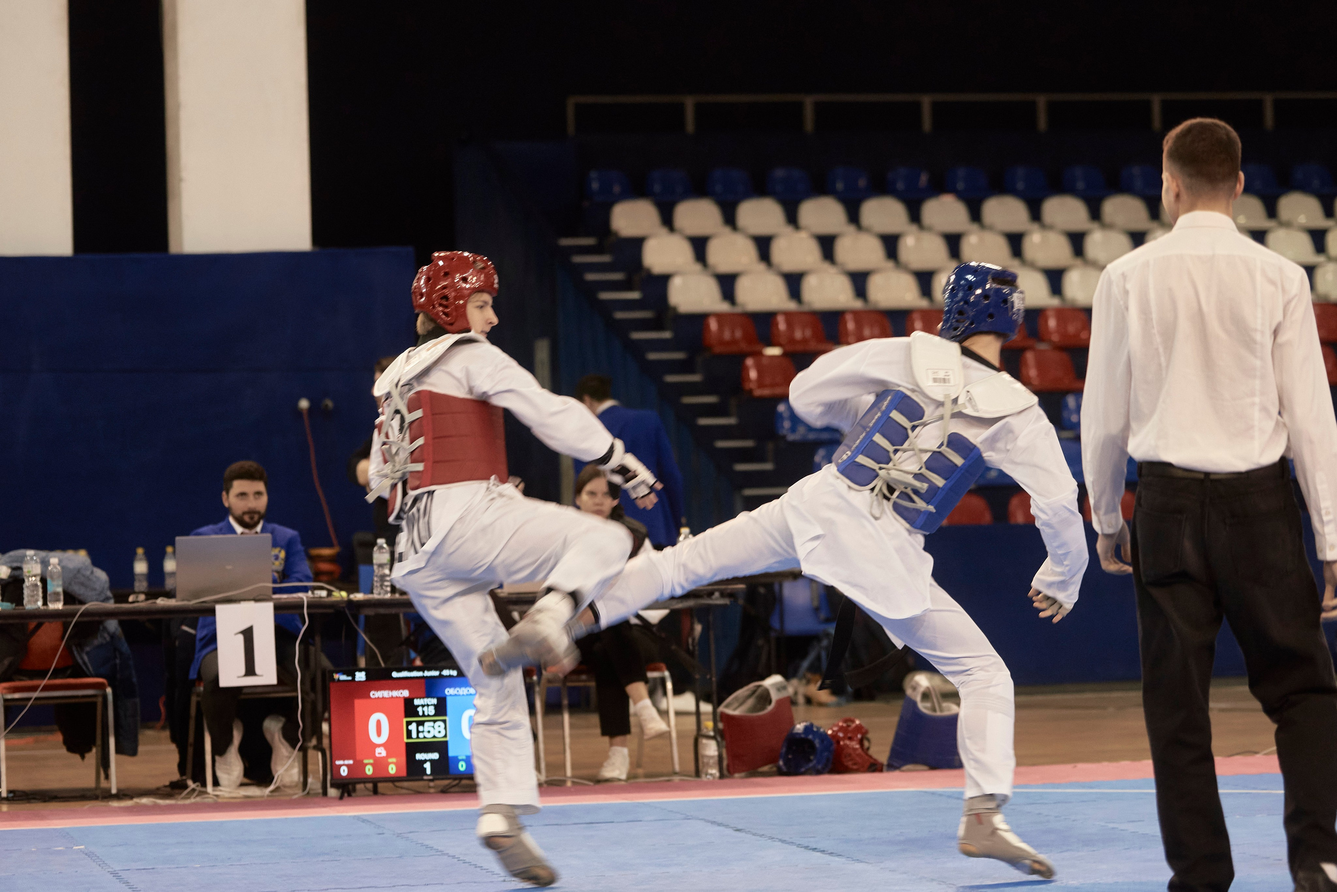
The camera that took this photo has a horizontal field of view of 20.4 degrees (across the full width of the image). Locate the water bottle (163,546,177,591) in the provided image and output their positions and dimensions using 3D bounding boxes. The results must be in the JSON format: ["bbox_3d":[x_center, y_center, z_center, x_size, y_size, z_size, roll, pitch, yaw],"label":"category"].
[{"bbox_3d":[-2.359,0.581,17.600,0.068,0.220,0.068,-1,-2,-13],"label":"water bottle"}]

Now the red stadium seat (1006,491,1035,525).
[{"bbox_3d":[2.487,0.460,24.299,0.420,0.360,0.420,-1,-2,-12],"label":"red stadium seat"}]

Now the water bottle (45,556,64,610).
[{"bbox_3d":[-2.208,0.494,13.360,0.058,0.188,0.058,-2,-2,0],"label":"water bottle"}]

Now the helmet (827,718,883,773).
[{"bbox_3d":[0.725,1.176,14.600,0.250,0.225,0.200,-2,-2,-6],"label":"helmet"}]

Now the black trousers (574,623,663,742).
[{"bbox_3d":[-0.207,0.924,14.850,0.380,0.500,0.580,-1,-2,-12],"label":"black trousers"}]

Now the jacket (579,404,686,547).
[{"bbox_3d":[-0.173,0.143,17.800,0.480,0.710,0.290,-1,-2,-27],"label":"jacket"}]

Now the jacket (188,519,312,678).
[{"bbox_3d":[-1.645,0.601,14.600,0.500,0.640,0.420,-1,-2,-10],"label":"jacket"}]

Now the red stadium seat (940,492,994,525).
[{"bbox_3d":[1.988,0.467,24.299,0.420,0.360,0.420,-1,-2,-12],"label":"red stadium seat"}]

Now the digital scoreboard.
[{"bbox_3d":[-0.915,1.048,14.050,0.730,0.440,0.090,-1,-2,-12],"label":"digital scoreboard"}]

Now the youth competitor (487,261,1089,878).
[{"bbox_3d":[0.309,0.320,9.600,1.530,1.570,0.700,-1,-2,-7],"label":"youth competitor"}]

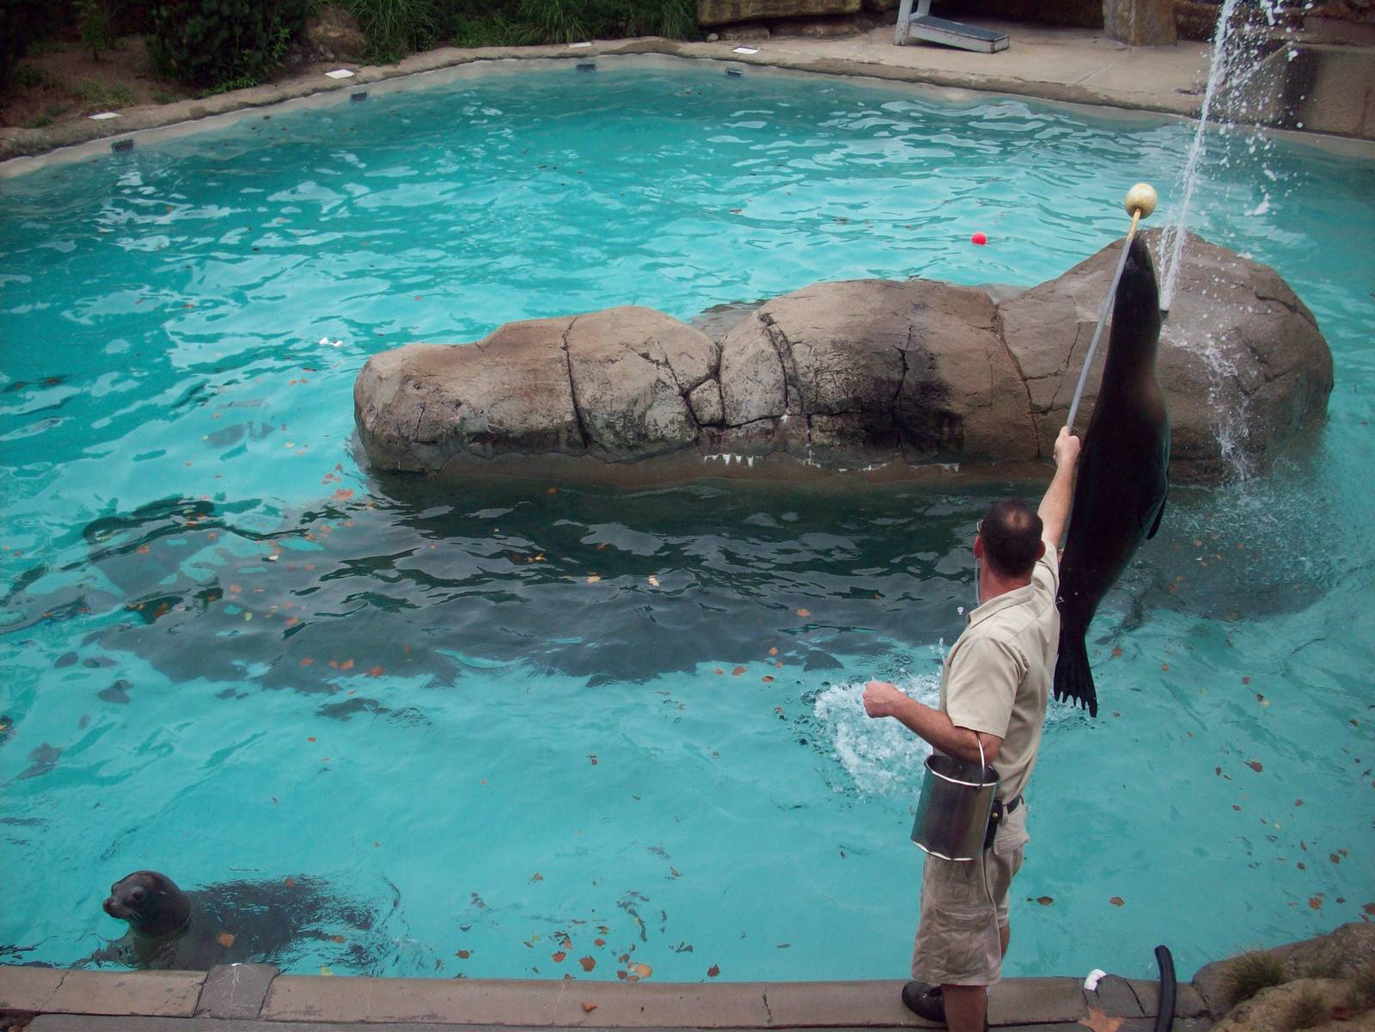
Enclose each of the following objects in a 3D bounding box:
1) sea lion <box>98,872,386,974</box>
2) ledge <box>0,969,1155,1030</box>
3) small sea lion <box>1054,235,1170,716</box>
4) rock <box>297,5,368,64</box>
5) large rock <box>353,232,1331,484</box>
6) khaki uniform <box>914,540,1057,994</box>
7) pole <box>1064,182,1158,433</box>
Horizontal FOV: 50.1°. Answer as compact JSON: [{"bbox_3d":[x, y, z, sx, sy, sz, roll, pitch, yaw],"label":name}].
[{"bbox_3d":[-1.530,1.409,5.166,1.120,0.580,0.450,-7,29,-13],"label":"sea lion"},{"bbox_3d":[-0.320,1.563,4.580,3.800,0.160,0.220,0,28,-1],"label":"ledge"},{"bbox_3d":[1.490,-0.099,5.214,0.370,1.830,0.400,-15,32,-27],"label":"small sea lion"},{"bbox_3d":[-4.300,-5.816,17.520,0.900,0.750,0.750,-5,28,-10],"label":"rock"},{"bbox_3d":[0.980,-1.077,8.714,5.600,1.200,1.750,0,28,0],"label":"large rock"},{"bbox_3d":[0.790,0.680,3.940,0.360,1.130,0.520,18,33,30],"label":"khaki uniform"},{"bbox_3d":[1.303,-0.651,4.554,0.110,0.110,1.020,32,62,-16],"label":"pole"}]

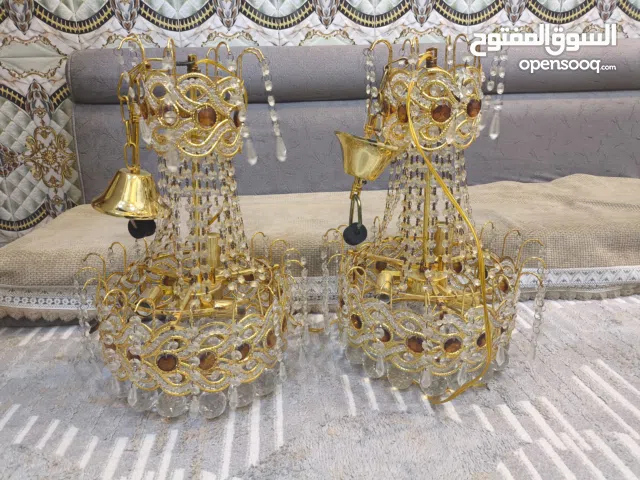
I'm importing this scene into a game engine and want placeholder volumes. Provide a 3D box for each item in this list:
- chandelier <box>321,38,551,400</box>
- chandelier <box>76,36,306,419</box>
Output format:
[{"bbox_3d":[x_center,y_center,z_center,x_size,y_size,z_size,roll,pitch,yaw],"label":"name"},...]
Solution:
[{"bbox_3d":[0.186,-0.050,0.799,0.380,0.550,0.380,-3,20,0],"label":"chandelier"},{"bbox_3d":[-0.203,-0.035,0.756,0.380,0.550,0.380,2,18,0],"label":"chandelier"}]

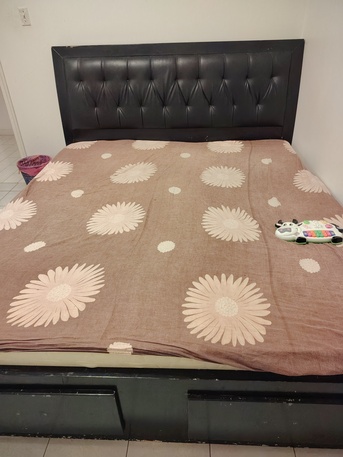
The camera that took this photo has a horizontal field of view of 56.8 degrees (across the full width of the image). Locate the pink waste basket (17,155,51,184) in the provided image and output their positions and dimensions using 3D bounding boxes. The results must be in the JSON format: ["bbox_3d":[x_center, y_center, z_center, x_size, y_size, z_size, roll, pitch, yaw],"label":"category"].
[{"bbox_3d":[-1.234,-0.444,2.960,0.310,0.370,0.310,1,34,3],"label":"pink waste basket"}]

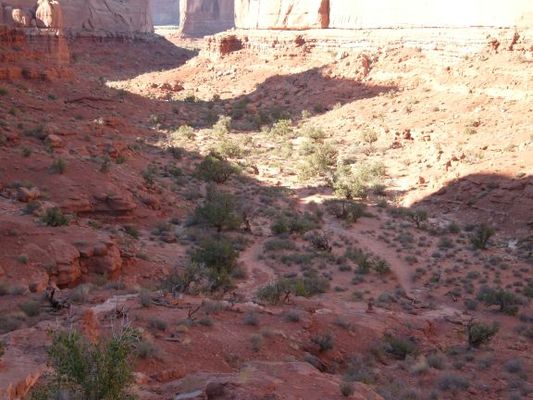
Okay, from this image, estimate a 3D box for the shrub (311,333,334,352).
[{"bbox_3d":[1.608,4.092,23.000,0.689,0.503,0.634,0,13,0],"label":"shrub"}]

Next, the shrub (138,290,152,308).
[{"bbox_3d":[-4.079,3.354,27.000,0.472,0.575,0.434,0,13,0],"label":"shrub"}]

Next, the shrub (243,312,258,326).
[{"bbox_3d":[-0.499,3.730,25.000,0.499,0.388,0.459,0,13,0],"label":"shrub"}]

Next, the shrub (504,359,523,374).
[{"bbox_3d":[6.168,4.158,20.000,0.449,0.354,0.414,0,13,0],"label":"shrub"}]

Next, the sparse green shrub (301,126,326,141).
[{"bbox_3d":[4.695,-6.643,80.000,2.597,1.257,2.389,0,13,0],"label":"sparse green shrub"}]

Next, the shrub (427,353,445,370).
[{"bbox_3d":[4.326,4.134,20.500,0.461,0.419,0.424,0,13,0],"label":"shrub"}]

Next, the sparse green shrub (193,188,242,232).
[{"bbox_3d":[-2.814,0.603,46.000,2.872,2.311,2.642,0,13,0],"label":"sparse green shrub"}]

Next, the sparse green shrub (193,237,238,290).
[{"bbox_3d":[-2.356,2.934,37.000,2.125,2.338,1.955,0,13,0],"label":"sparse green shrub"}]

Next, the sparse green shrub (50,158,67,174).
[{"bbox_3d":[-11.687,-1.882,45.000,0.899,0.845,0.827,0,13,0],"label":"sparse green shrub"}]

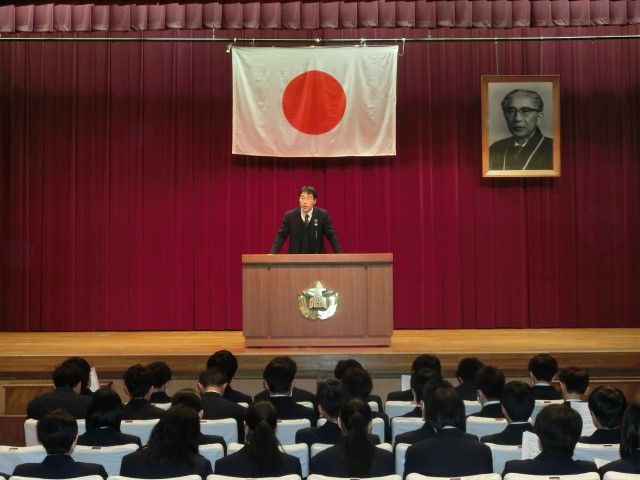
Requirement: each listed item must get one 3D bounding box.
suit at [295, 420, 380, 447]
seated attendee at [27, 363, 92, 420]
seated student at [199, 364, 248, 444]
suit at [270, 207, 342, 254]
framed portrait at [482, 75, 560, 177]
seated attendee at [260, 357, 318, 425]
[{"bbox_3d":[0.107,1.377,6.570,0.510,0.600,0.380,0,-1,-3],"label":"suit"},{"bbox_3d":[-1.726,1.481,7.611,0.500,1.240,0.780,0,-1,3],"label":"seated attendee"},{"bbox_3d":[-0.720,1.477,7.604,0.500,1.240,0.780,0,-1,0],"label":"seated student"},{"bbox_3d":[-0.139,0.025,11.304,0.750,0.740,0.420,0,-1,4],"label":"suit"},{"bbox_3d":[2.349,-1.329,12.717,0.910,1.180,0.060,0,-1,0],"label":"framed portrait"},{"bbox_3d":[-0.247,1.442,7.602,0.500,1.300,0.780,0,-1,0],"label":"seated attendee"}]

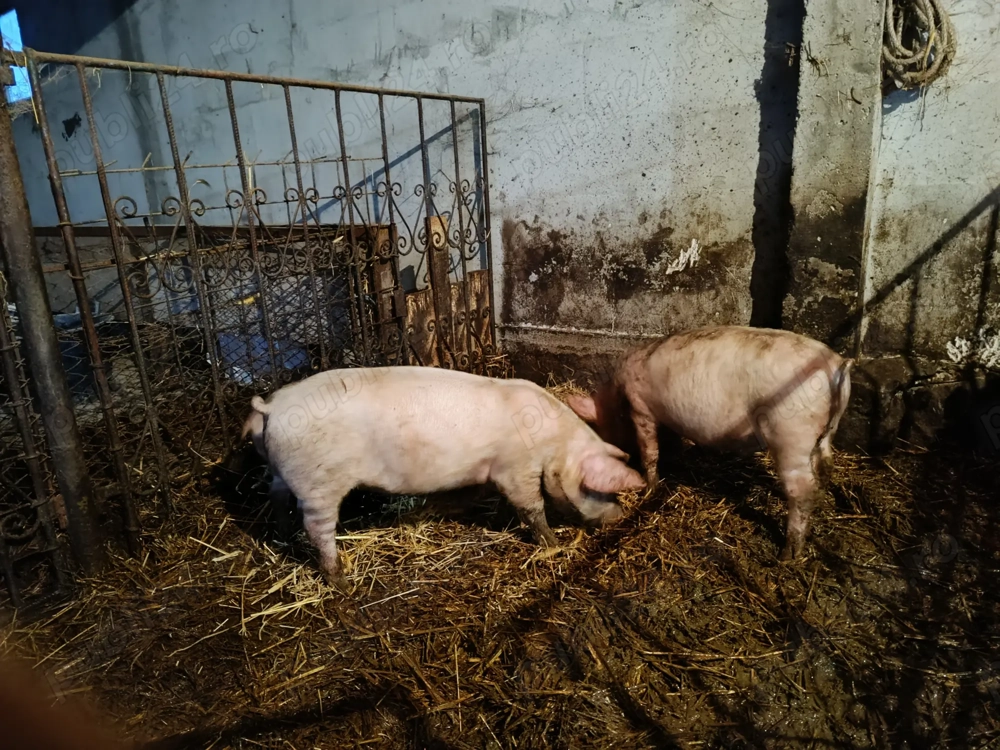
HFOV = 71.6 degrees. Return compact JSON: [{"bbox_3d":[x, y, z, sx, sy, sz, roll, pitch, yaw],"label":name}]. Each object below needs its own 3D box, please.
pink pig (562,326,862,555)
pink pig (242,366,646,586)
[{"bbox_3d":[0.695,0.121,2.674,0.345,0.667,1.208,-16,19,-41],"label":"pink pig"},{"bbox_3d":[-0.129,0.268,2.295,1.276,0.655,0.345,-7,15,-15],"label":"pink pig"}]

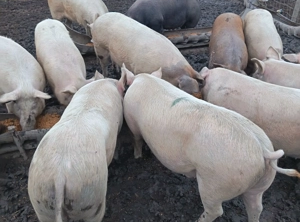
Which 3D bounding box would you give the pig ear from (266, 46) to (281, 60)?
[{"bbox_3d":[1.158,-0.549,2.600,0.080,0.140,0.130,-29,43,-36],"label":"pig ear"}]

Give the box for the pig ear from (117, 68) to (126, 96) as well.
[{"bbox_3d":[-0.226,-0.234,2.200,0.100,0.200,0.100,3,33,5],"label":"pig ear"}]

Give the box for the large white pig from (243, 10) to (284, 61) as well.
[{"bbox_3d":[1.225,-0.624,3.154,0.420,0.750,1.366,7,34,11],"label":"large white pig"}]

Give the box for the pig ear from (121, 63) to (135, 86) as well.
[{"bbox_3d":[-0.179,-0.290,2.200,0.120,0.170,0.090,-18,37,-25],"label":"pig ear"}]

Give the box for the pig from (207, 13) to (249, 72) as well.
[{"bbox_3d":[0.885,-0.582,3.109,0.420,0.730,1.366,5,33,7],"label":"pig"}]

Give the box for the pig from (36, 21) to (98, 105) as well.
[{"bbox_3d":[-0.880,-0.425,2.866,0.420,0.730,1.250,-12,35,-17],"label":"pig"}]

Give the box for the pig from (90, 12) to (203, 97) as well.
[{"bbox_3d":[-0.090,-0.554,3.020,1.359,0.780,0.420,21,38,28],"label":"pig"}]

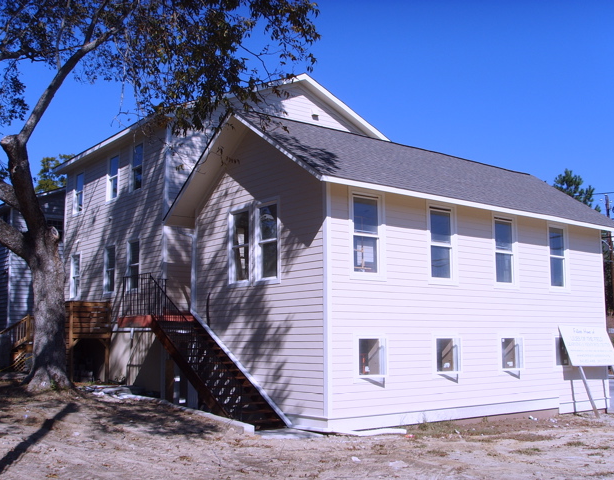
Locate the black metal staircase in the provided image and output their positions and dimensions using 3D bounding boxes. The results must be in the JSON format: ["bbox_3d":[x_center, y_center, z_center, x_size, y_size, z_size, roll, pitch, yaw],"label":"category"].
[{"bbox_3d":[-2.767,2.549,17.680,1.244,3.587,6.259,6,-10,-38],"label":"black metal staircase"}]

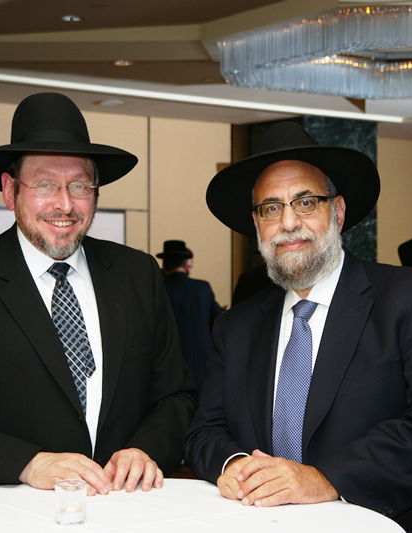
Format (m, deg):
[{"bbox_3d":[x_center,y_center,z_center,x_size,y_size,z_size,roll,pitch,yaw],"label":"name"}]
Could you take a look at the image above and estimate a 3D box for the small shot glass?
[{"bbox_3d":[-0.218,0.381,1.975,0.051,0.063,0.051,0,0,0],"label":"small shot glass"}]

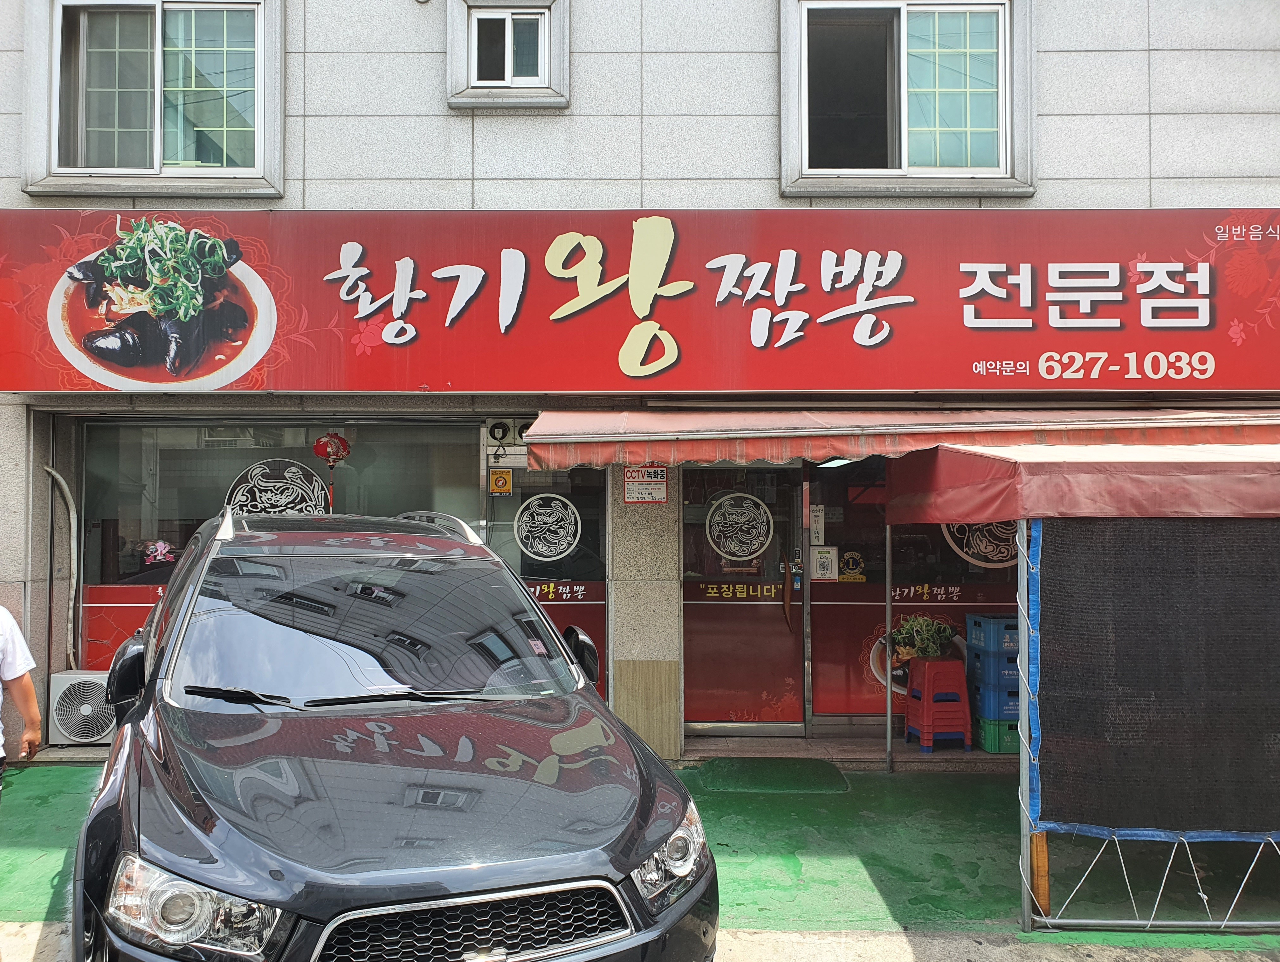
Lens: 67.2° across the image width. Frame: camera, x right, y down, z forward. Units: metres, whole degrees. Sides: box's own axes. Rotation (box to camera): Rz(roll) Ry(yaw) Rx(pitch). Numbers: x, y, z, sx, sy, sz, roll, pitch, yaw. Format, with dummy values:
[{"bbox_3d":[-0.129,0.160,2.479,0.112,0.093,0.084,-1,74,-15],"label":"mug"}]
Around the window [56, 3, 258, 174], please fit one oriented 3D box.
[{"bbox_3d":[-3.511,-2.856,7.016,1.547,1.290,0.120,0,-1,0],"label":"window"}]

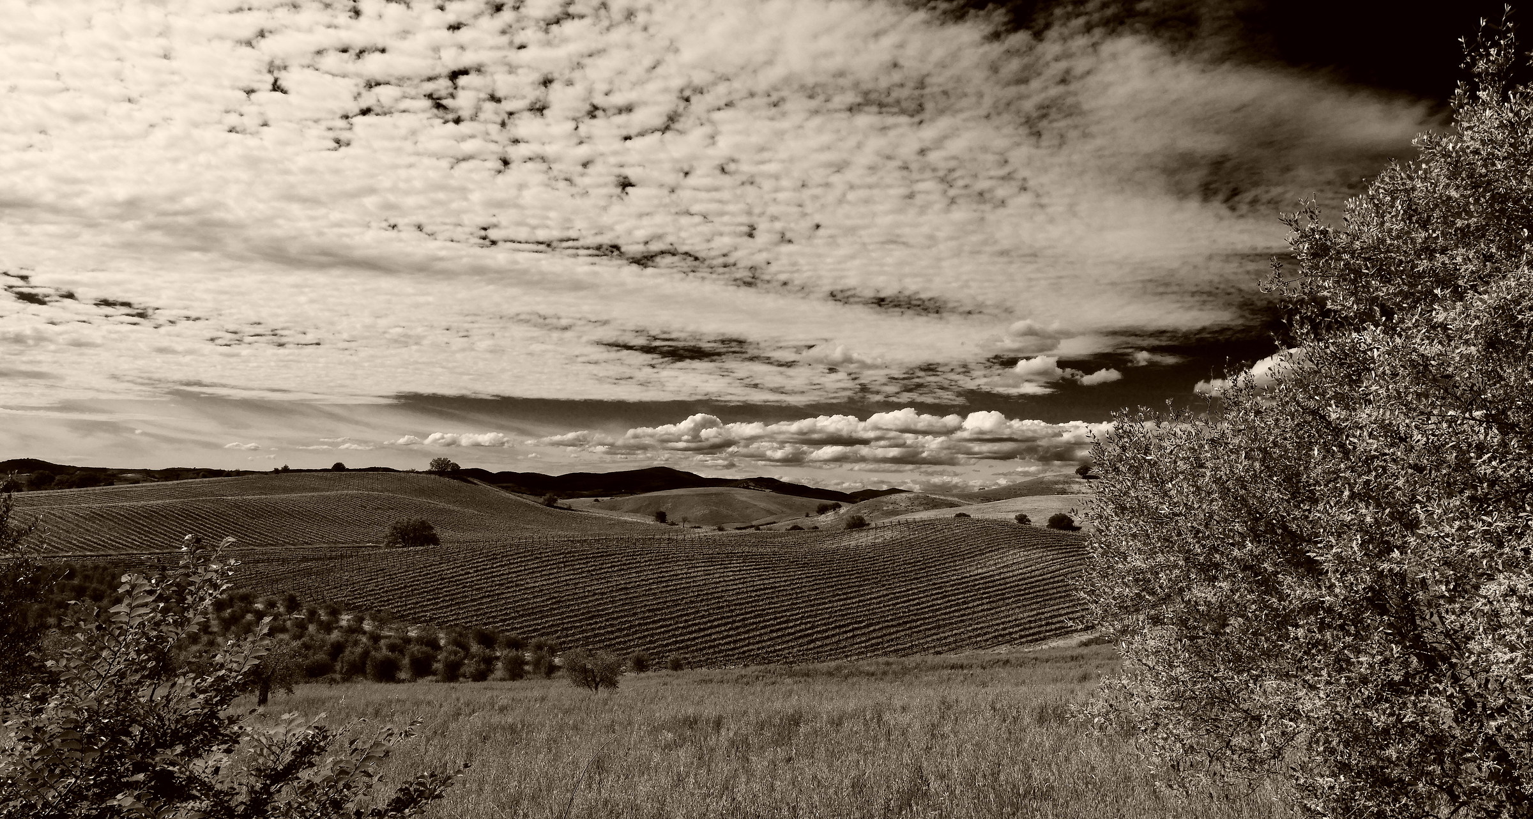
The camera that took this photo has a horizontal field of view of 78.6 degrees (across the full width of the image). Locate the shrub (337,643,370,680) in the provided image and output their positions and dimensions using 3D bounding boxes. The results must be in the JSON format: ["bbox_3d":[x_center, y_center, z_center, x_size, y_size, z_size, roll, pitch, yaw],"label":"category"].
[{"bbox_3d":[-33.030,20.190,75.000,2.680,2.970,2.600,0,-4,0],"label":"shrub"}]

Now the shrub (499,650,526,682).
[{"bbox_3d":[-20.600,20.800,76.000,2.230,2.530,2.170,0,-4,0],"label":"shrub"}]

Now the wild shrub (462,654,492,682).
[{"bbox_3d":[-22.850,20.250,74.000,2.460,2.650,2.390,0,-4,0],"label":"wild shrub"}]

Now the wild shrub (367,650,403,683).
[{"bbox_3d":[-29.770,20.070,73.000,2.890,2.610,2.810,0,-4,0],"label":"wild shrub"}]

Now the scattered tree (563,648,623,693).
[{"bbox_3d":[-11.120,16.730,60.000,3.760,2.920,3.650,0,-4,0],"label":"scattered tree"}]

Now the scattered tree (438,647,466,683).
[{"bbox_3d":[-25.170,20.430,75.000,2.300,2.880,2.230,0,-4,0],"label":"scattered tree"}]

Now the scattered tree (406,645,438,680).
[{"bbox_3d":[-27.570,20.240,75.000,2.490,2.880,2.420,0,-4,0],"label":"scattered tree"}]

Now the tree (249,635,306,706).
[{"bbox_3d":[-24.520,13.070,47.000,2.820,3.550,2.740,0,-4,0],"label":"tree"}]

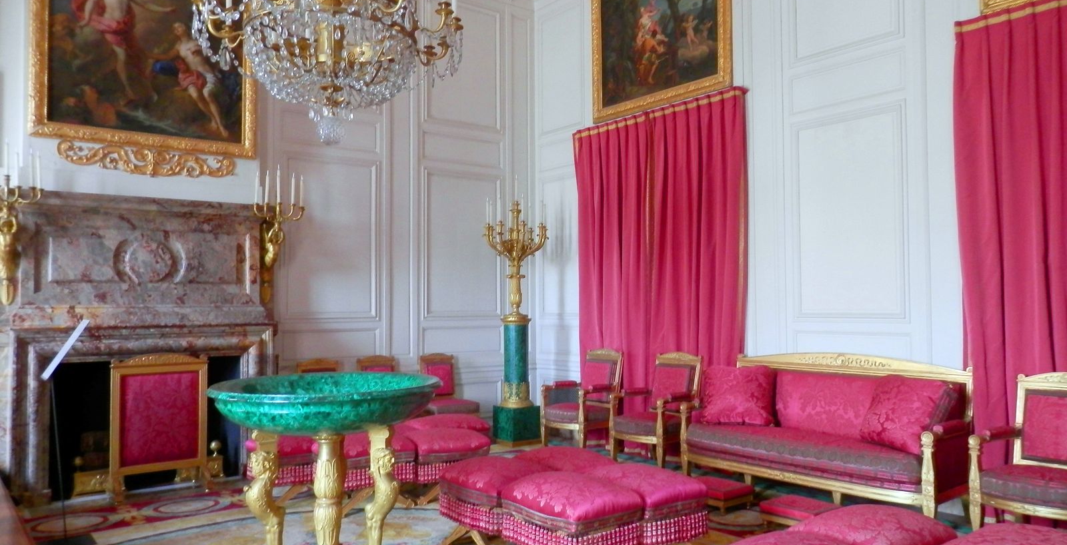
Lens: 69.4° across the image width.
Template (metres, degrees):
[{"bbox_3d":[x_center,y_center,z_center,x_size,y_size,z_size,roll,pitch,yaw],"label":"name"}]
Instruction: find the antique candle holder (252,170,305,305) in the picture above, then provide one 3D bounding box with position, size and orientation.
[{"bbox_3d":[-2.344,-0.333,7.117,0.400,1.271,0.440,-1,-2,7],"label":"antique candle holder"}]

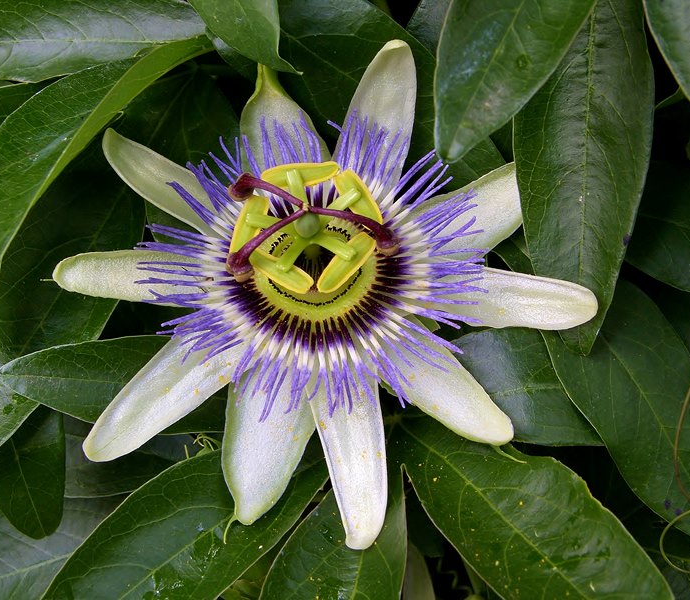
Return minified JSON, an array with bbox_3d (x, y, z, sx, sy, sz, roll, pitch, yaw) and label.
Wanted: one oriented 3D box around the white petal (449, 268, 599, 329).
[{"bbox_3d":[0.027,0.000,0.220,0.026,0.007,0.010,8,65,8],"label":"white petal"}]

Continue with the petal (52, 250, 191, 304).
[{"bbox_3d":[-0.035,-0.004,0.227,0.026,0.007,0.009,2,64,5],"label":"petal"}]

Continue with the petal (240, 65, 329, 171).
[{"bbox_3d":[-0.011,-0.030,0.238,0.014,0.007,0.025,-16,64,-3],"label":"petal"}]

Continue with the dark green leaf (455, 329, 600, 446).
[{"bbox_3d":[0.030,0.014,0.225,0.028,0.010,0.018,10,70,4],"label":"dark green leaf"}]

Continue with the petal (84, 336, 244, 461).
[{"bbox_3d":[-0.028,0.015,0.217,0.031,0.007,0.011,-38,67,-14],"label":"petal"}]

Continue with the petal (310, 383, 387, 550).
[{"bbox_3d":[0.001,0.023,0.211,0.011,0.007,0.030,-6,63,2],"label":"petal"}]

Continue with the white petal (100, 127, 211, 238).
[{"bbox_3d":[-0.031,-0.020,0.235,0.009,0.007,0.030,-43,68,-16],"label":"white petal"}]

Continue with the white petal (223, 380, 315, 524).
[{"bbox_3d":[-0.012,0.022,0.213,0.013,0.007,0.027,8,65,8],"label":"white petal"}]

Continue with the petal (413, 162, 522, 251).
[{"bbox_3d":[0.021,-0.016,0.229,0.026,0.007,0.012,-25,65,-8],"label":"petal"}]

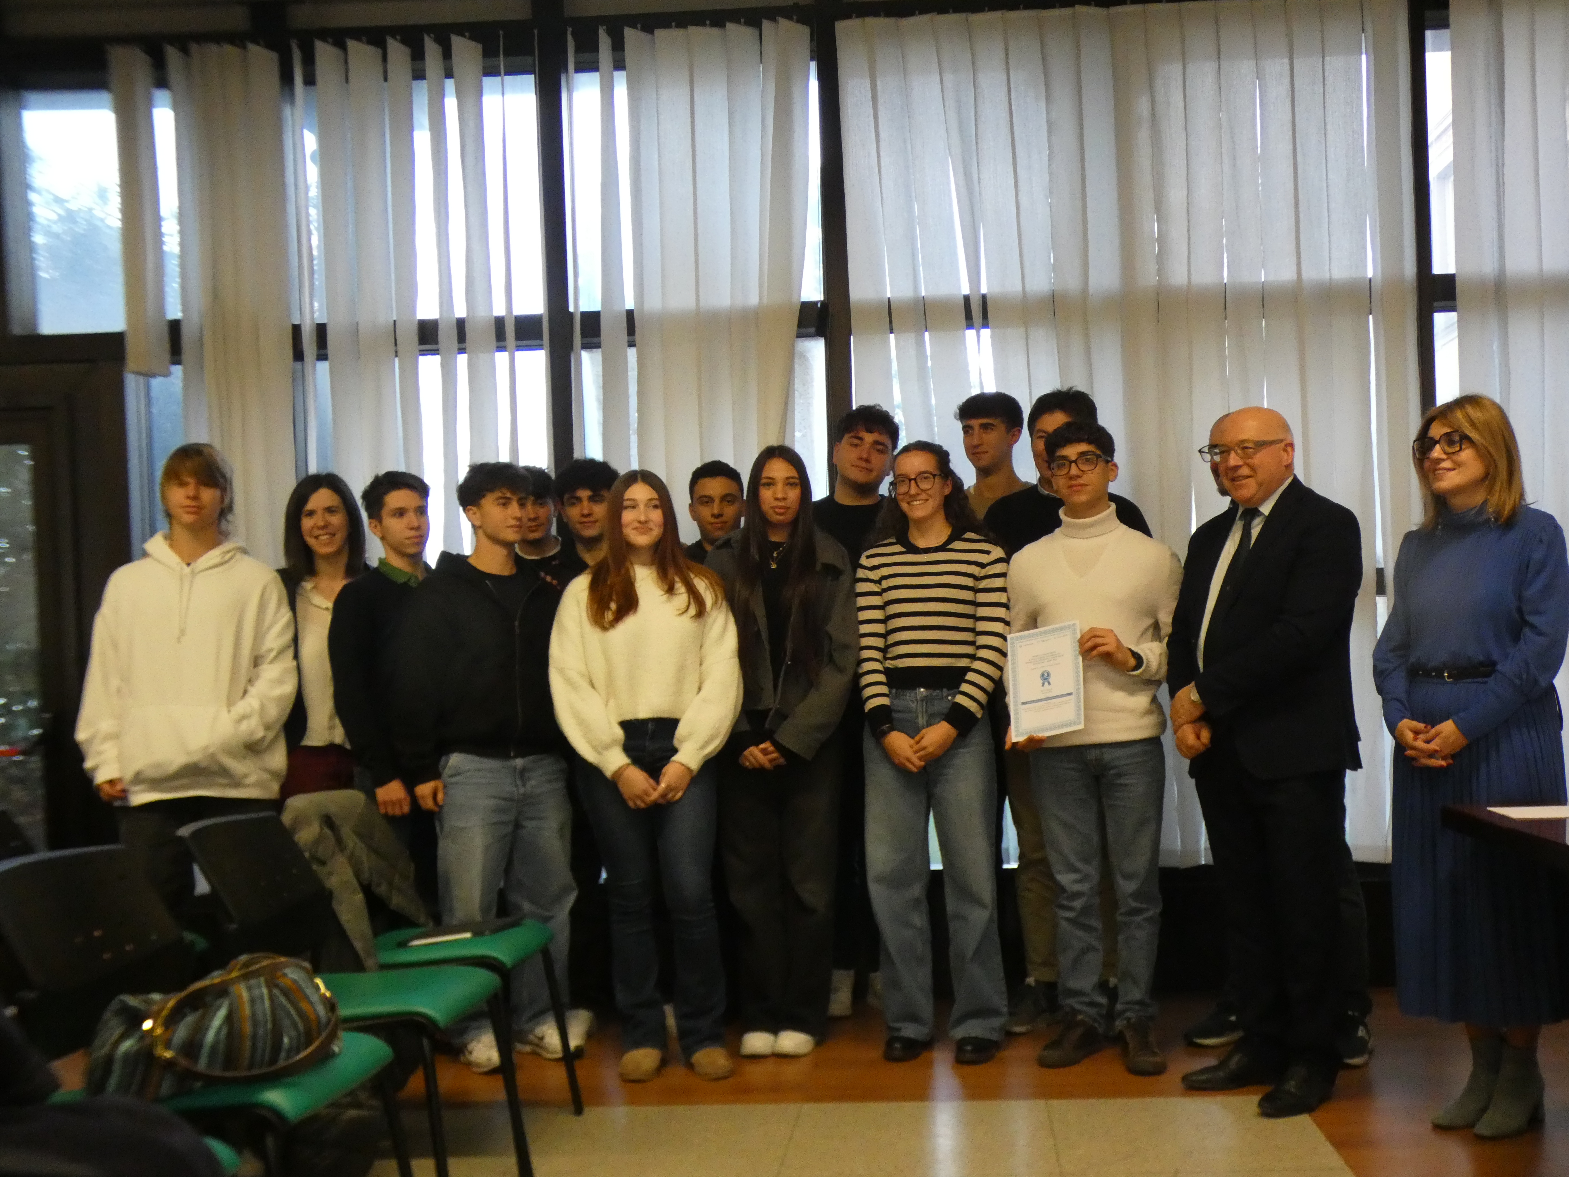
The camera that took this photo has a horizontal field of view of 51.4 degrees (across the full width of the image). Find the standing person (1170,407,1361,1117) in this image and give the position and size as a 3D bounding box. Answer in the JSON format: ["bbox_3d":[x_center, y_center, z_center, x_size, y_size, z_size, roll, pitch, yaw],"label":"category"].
[{"bbox_3d":[1.225,0.402,4.132,0.520,1.724,0.370,-3,-2,45],"label":"standing person"}]

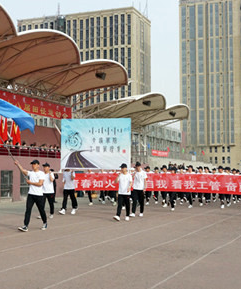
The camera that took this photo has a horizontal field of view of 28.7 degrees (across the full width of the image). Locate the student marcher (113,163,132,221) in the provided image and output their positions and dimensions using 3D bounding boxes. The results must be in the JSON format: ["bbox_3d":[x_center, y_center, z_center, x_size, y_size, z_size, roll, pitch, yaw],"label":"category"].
[{"bbox_3d":[0.078,1.537,15.148,0.540,1.790,0.580,-1,-4,22],"label":"student marcher"}]

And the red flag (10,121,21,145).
[{"bbox_3d":[-6.670,-0.826,29.900,0.400,1.850,0.600,-2,-4,24],"label":"red flag"}]

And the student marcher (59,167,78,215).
[{"bbox_3d":[-1.889,1.662,17.193,0.540,1.790,0.620,-1,-4,24],"label":"student marcher"}]

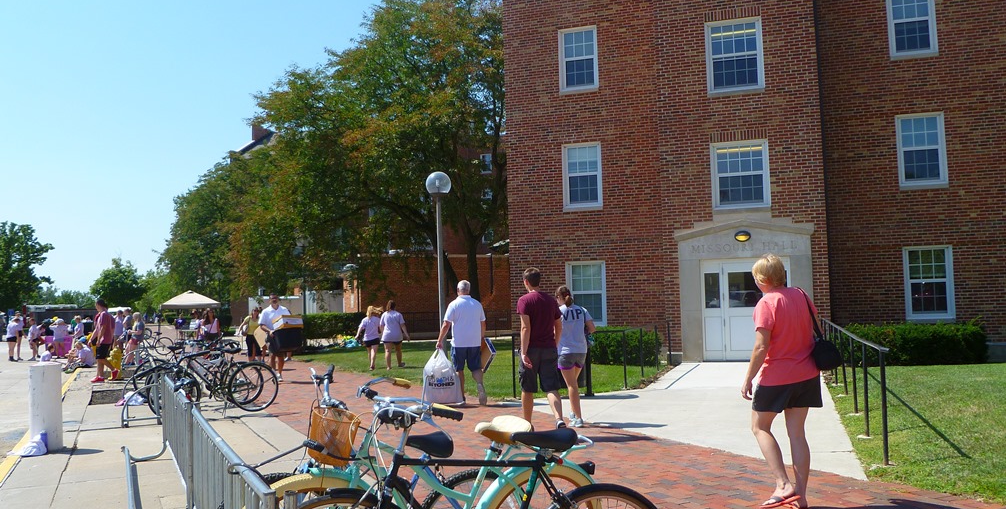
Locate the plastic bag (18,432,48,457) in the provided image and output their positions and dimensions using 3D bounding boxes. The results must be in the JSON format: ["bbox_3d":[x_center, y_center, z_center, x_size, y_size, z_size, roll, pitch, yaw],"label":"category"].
[{"bbox_3d":[-4.752,1.929,8.220,0.330,0.200,0.260,2,-6,-30],"label":"plastic bag"}]

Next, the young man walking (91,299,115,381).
[{"bbox_3d":[-8.481,1.849,17.300,0.560,1.760,0.470,-1,-5,0],"label":"young man walking"}]

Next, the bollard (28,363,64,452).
[{"bbox_3d":[-4.771,1.593,8.543,0.290,0.881,0.290,-1,-6,0],"label":"bollard"}]

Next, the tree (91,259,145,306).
[{"bbox_3d":[-30.713,3.724,64.674,4.500,7.000,4.500,1,-6,-25],"label":"tree"}]

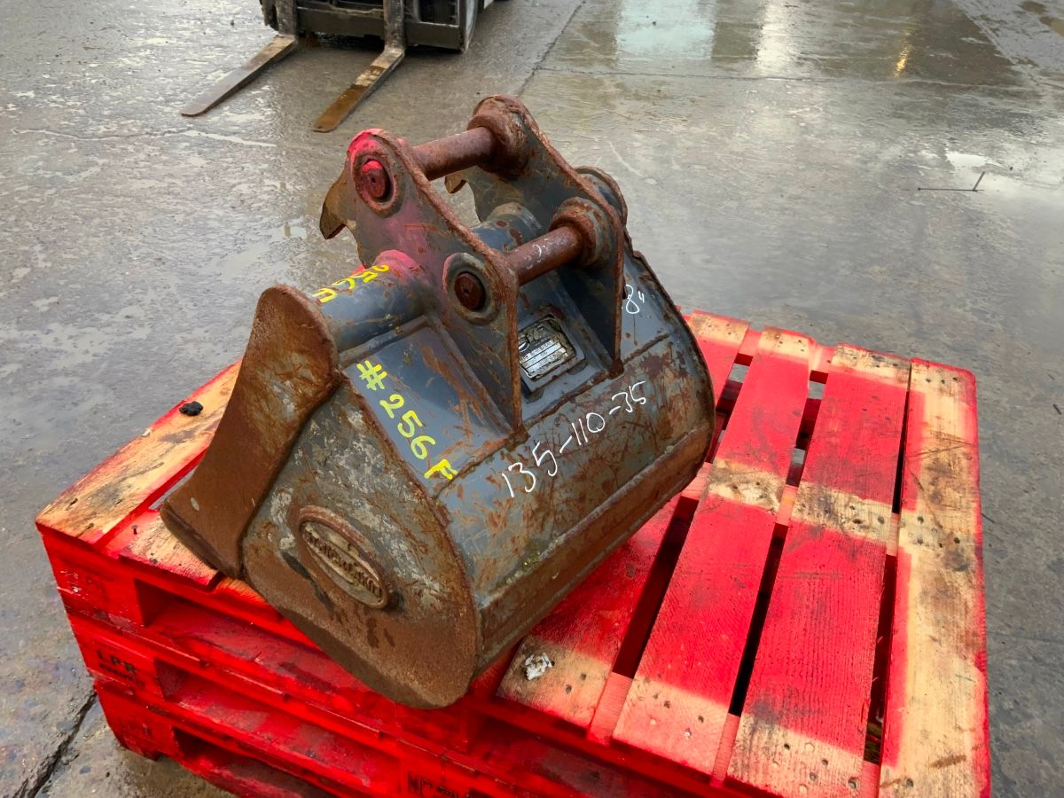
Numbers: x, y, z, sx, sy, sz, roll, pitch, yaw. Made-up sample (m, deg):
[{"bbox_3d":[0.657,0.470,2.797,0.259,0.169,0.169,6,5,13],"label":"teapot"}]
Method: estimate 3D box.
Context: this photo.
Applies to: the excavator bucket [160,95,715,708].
[{"bbox_3d":[-0.126,-0.038,1.007,0.540,0.605,0.464,28,42,31],"label":"excavator bucket"}]

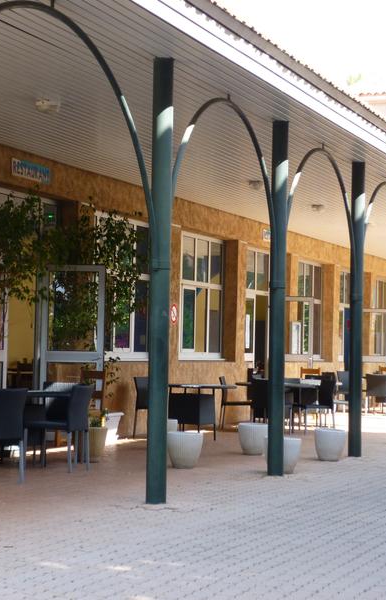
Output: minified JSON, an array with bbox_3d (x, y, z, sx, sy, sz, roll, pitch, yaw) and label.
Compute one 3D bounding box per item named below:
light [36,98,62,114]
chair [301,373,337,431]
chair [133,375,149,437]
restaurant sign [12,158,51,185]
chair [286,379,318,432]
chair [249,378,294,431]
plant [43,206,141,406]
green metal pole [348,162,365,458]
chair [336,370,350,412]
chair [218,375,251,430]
[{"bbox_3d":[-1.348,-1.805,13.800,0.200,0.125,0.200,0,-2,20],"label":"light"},{"bbox_3d":[1.916,1.564,22.400,0.530,0.900,0.450,2,-2,-16],"label":"chair"},{"bbox_3d":[-0.468,1.473,20.156,0.530,0.830,0.455,0,-2,24],"label":"chair"},{"bbox_3d":[-1.926,-1.537,17.703,0.030,0.195,1.000,0,-2,20],"label":"restaurant sign"},{"bbox_3d":[1.755,1.640,23.179,0.530,0.830,0.455,0,-2,20],"label":"chair"},{"bbox_3d":[1.264,1.620,23.044,0.530,0.830,0.455,0,-2,20],"label":"chair"},{"bbox_3d":[-1.184,0.335,17.844,0.980,2.911,1.050,1,-2,0],"label":"plant"},{"bbox_3d":[1.979,0.121,17.847,0.158,3.535,0.158,0,-2,20],"label":"green metal pole"},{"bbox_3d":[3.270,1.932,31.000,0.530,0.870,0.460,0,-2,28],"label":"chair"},{"bbox_3d":[0.705,1.592,22.710,0.530,0.830,0.455,1,-2,9],"label":"chair"}]

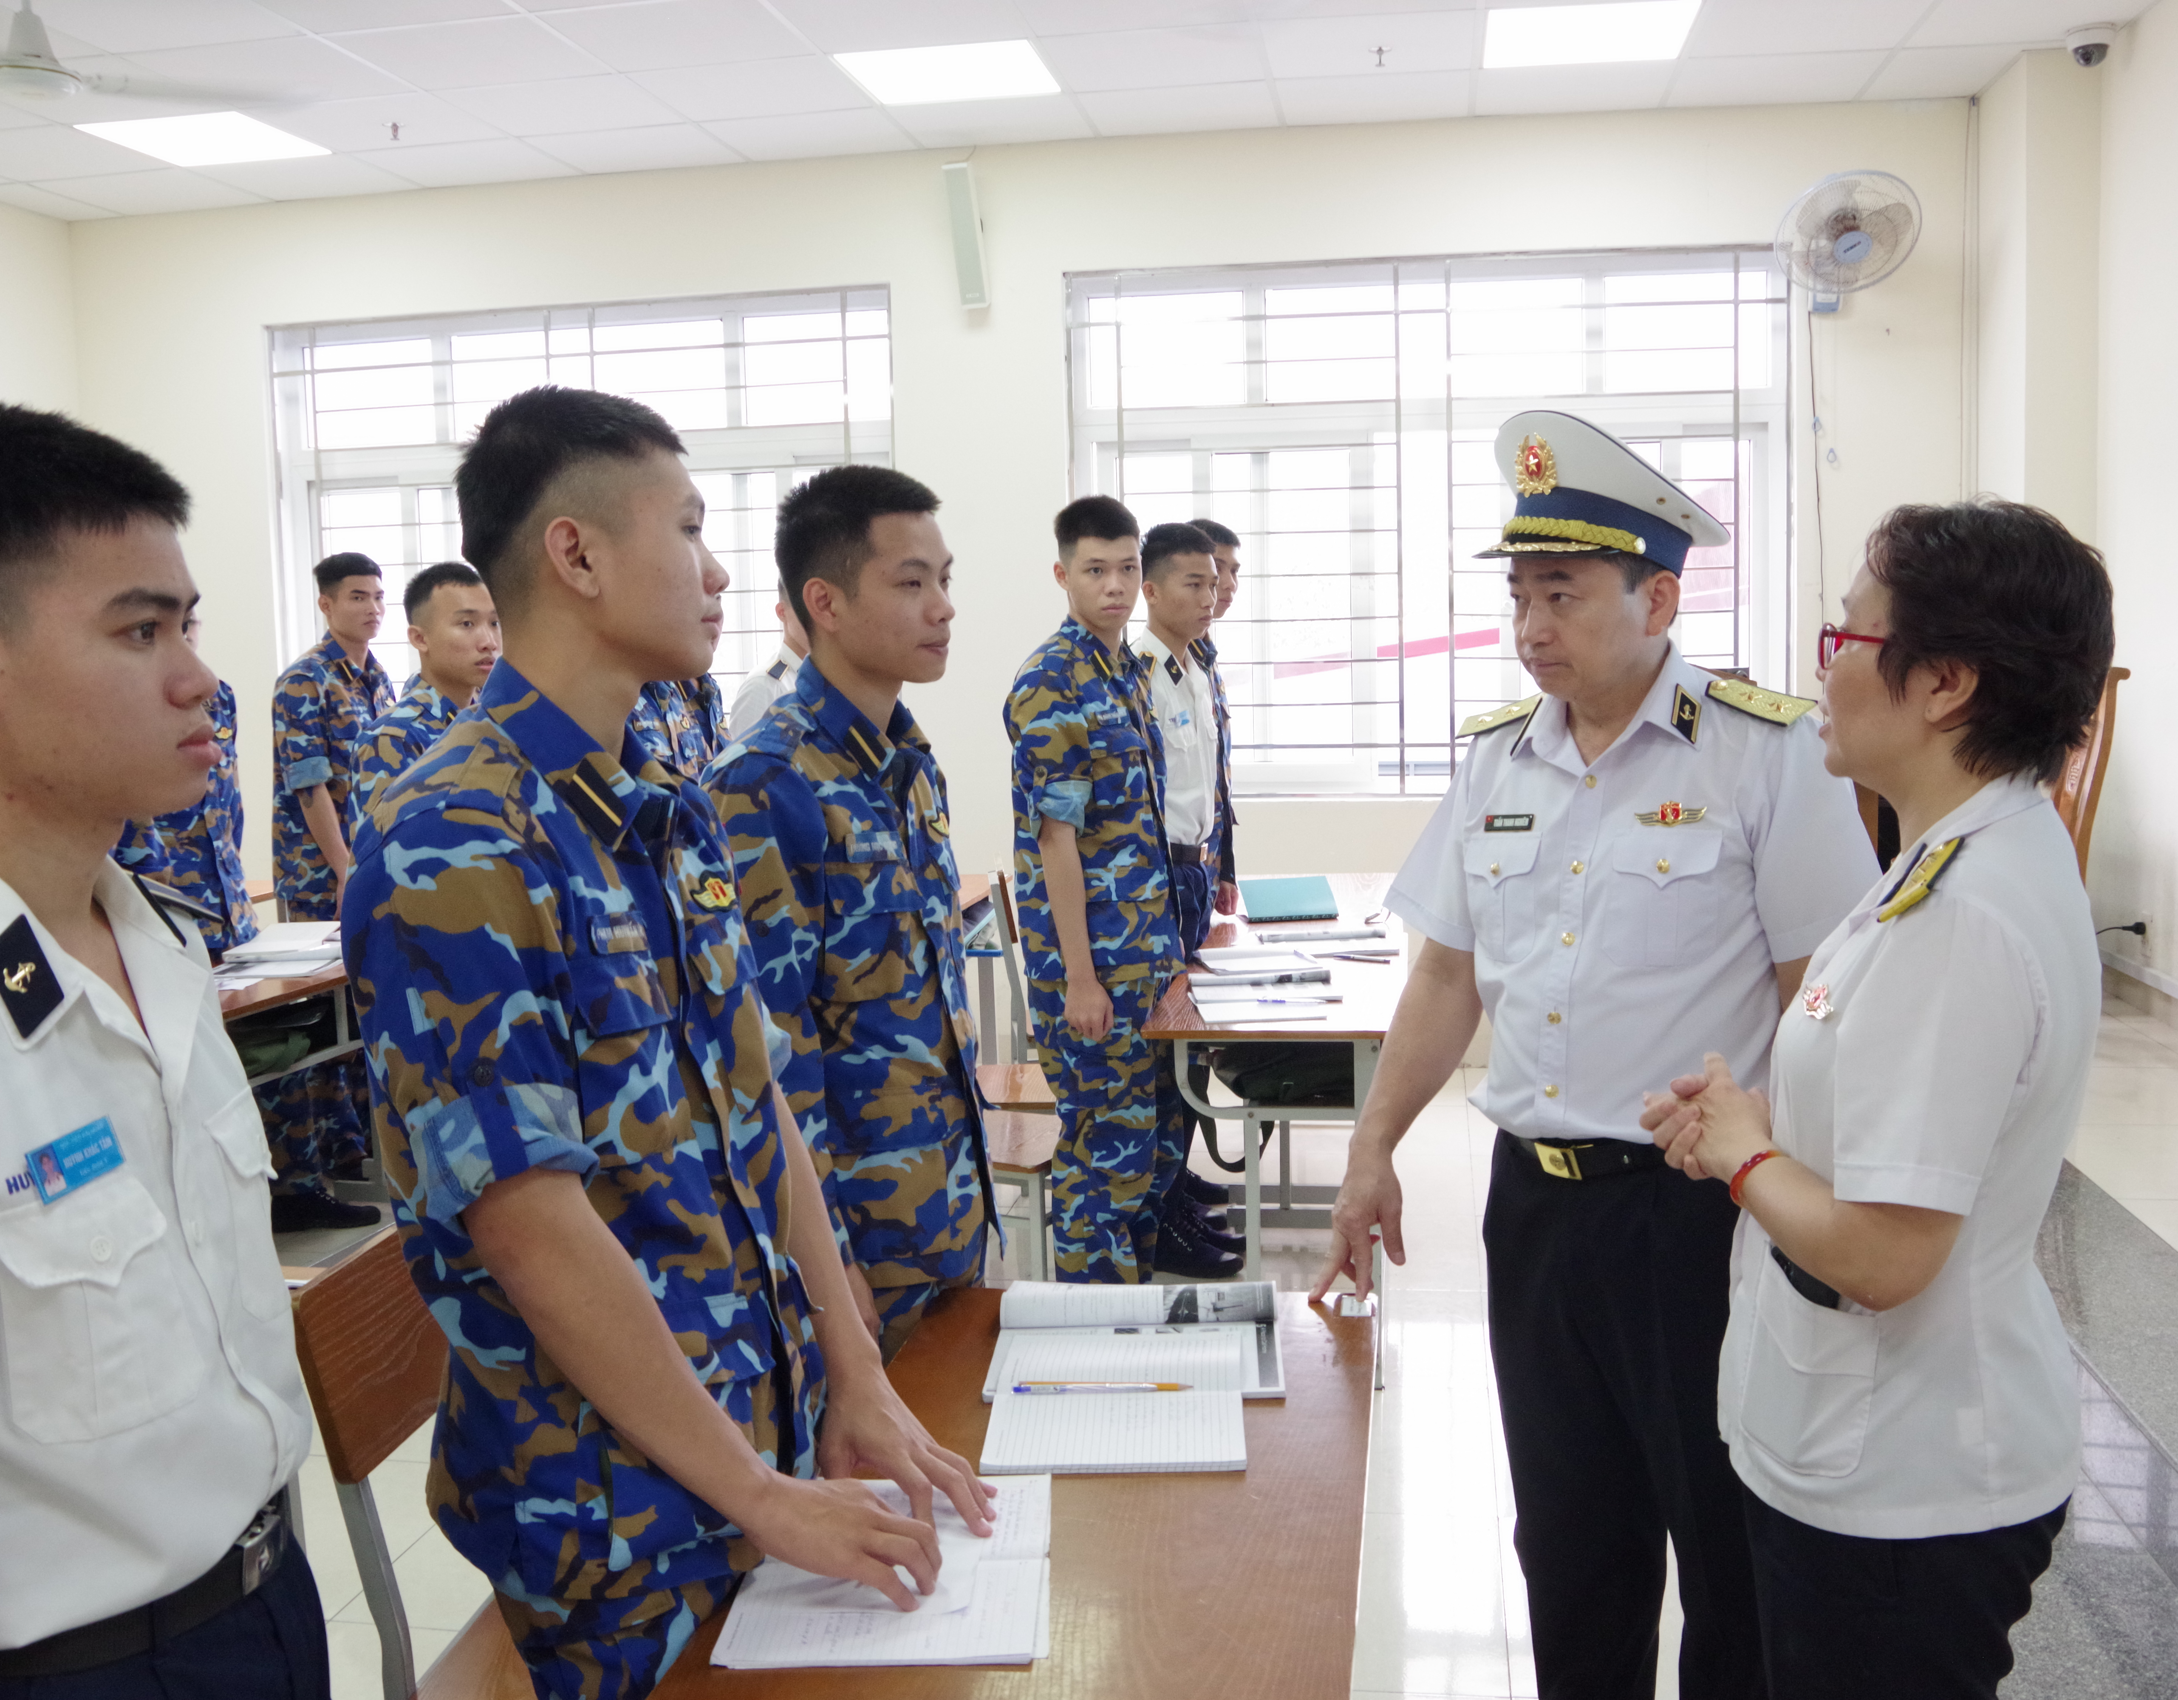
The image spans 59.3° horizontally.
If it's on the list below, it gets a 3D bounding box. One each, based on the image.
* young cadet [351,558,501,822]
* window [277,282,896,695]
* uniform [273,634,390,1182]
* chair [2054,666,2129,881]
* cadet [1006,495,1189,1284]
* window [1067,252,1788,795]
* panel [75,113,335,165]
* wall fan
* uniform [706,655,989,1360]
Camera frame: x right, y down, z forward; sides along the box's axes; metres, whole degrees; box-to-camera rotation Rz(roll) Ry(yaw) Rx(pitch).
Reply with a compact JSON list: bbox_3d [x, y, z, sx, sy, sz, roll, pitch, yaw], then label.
[{"bbox_3d":[-1.312,0.251,3.896,0.300,1.661,0.480,1,8,22],"label":"young cadet"},{"bbox_3d":[-1.779,-1.030,6.796,2.300,1.746,0.120,0,7,9],"label":"window"},{"bbox_3d":[-2.074,0.137,5.360,0.340,1.460,0.500,0,7,14],"label":"uniform"},{"bbox_3d":[2.068,0.081,4.486,0.520,0.990,0.460,0,7,9],"label":"chair"},{"bbox_3d":[0.026,0.212,3.625,0.300,1.735,0.480,2,8,27],"label":"cadet"},{"bbox_3d":[1.093,-1.053,6.353,2.320,1.746,0.120,0,7,9],"label":"window"},{"bbox_3d":[-2.741,-2.199,5.920,0.590,0.050,0.590,0,7,9],"label":"panel"},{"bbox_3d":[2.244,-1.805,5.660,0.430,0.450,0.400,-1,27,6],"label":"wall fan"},{"bbox_3d":[-0.301,0.470,2.500,0.340,1.430,0.500,2,8,26],"label":"uniform"}]

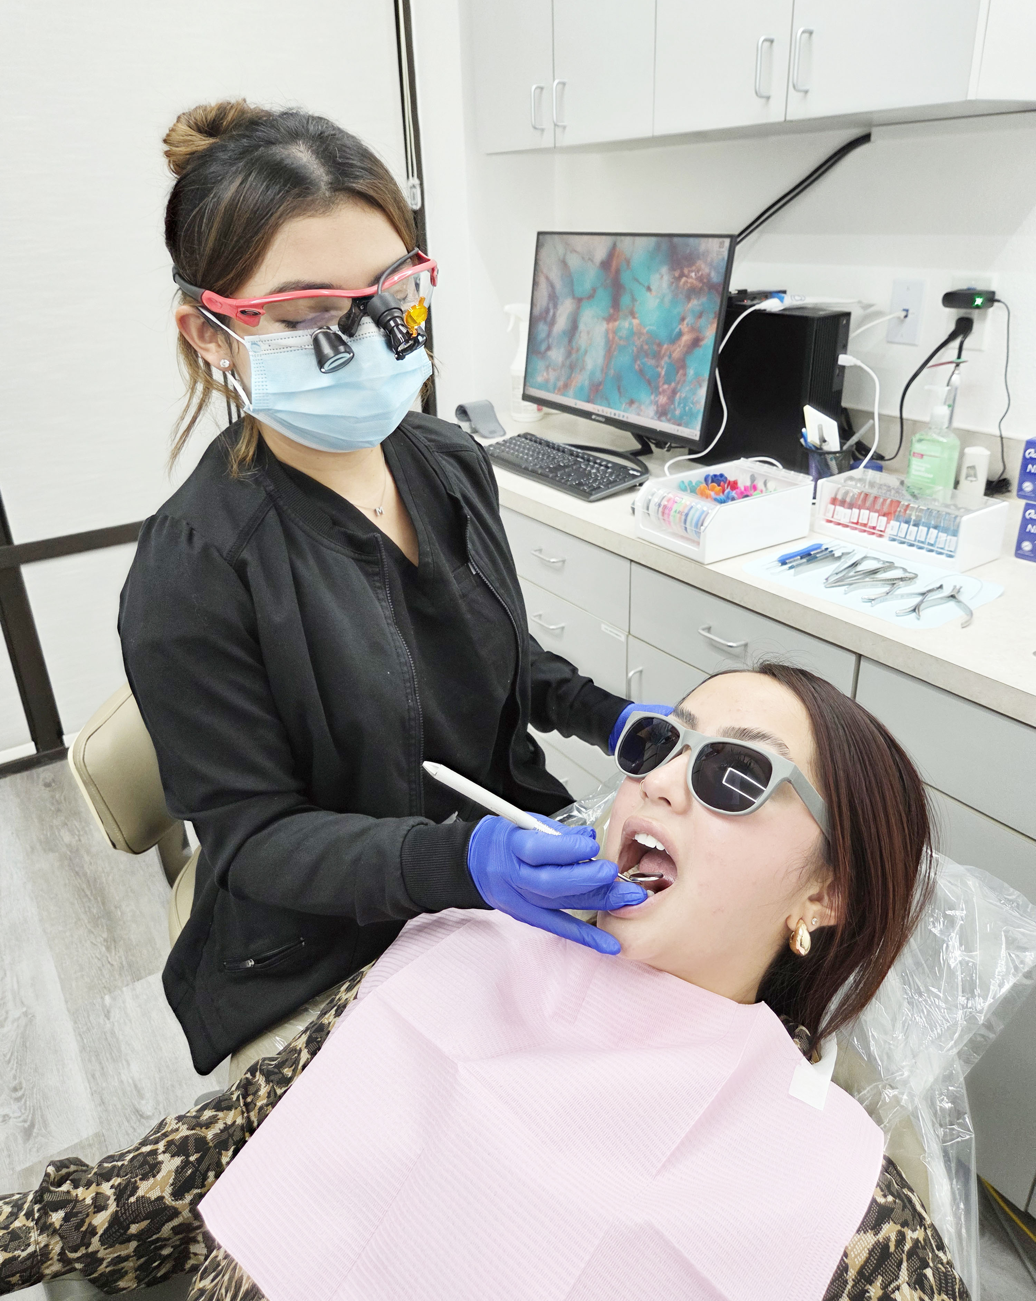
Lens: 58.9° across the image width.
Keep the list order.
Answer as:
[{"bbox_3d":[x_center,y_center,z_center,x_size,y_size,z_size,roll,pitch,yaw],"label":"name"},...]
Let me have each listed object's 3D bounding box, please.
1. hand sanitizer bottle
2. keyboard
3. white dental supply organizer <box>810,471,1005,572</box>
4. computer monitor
[{"bbox_3d":[0.734,-0.361,1.610,0.056,0.188,0.078,-20,31,-30],"label":"hand sanitizer bottle"},{"bbox_3d":[0.077,-0.391,1.911,0.148,0.032,0.452,-21,31,-24],"label":"keyboard"},{"bbox_3d":[0.603,-0.207,1.427,0.115,0.087,0.255,-18,30,-28],"label":"white dental supply organizer"},{"bbox_3d":[0.221,-0.616,1.874,0.155,0.430,0.610,-18,30,-28],"label":"computer monitor"}]

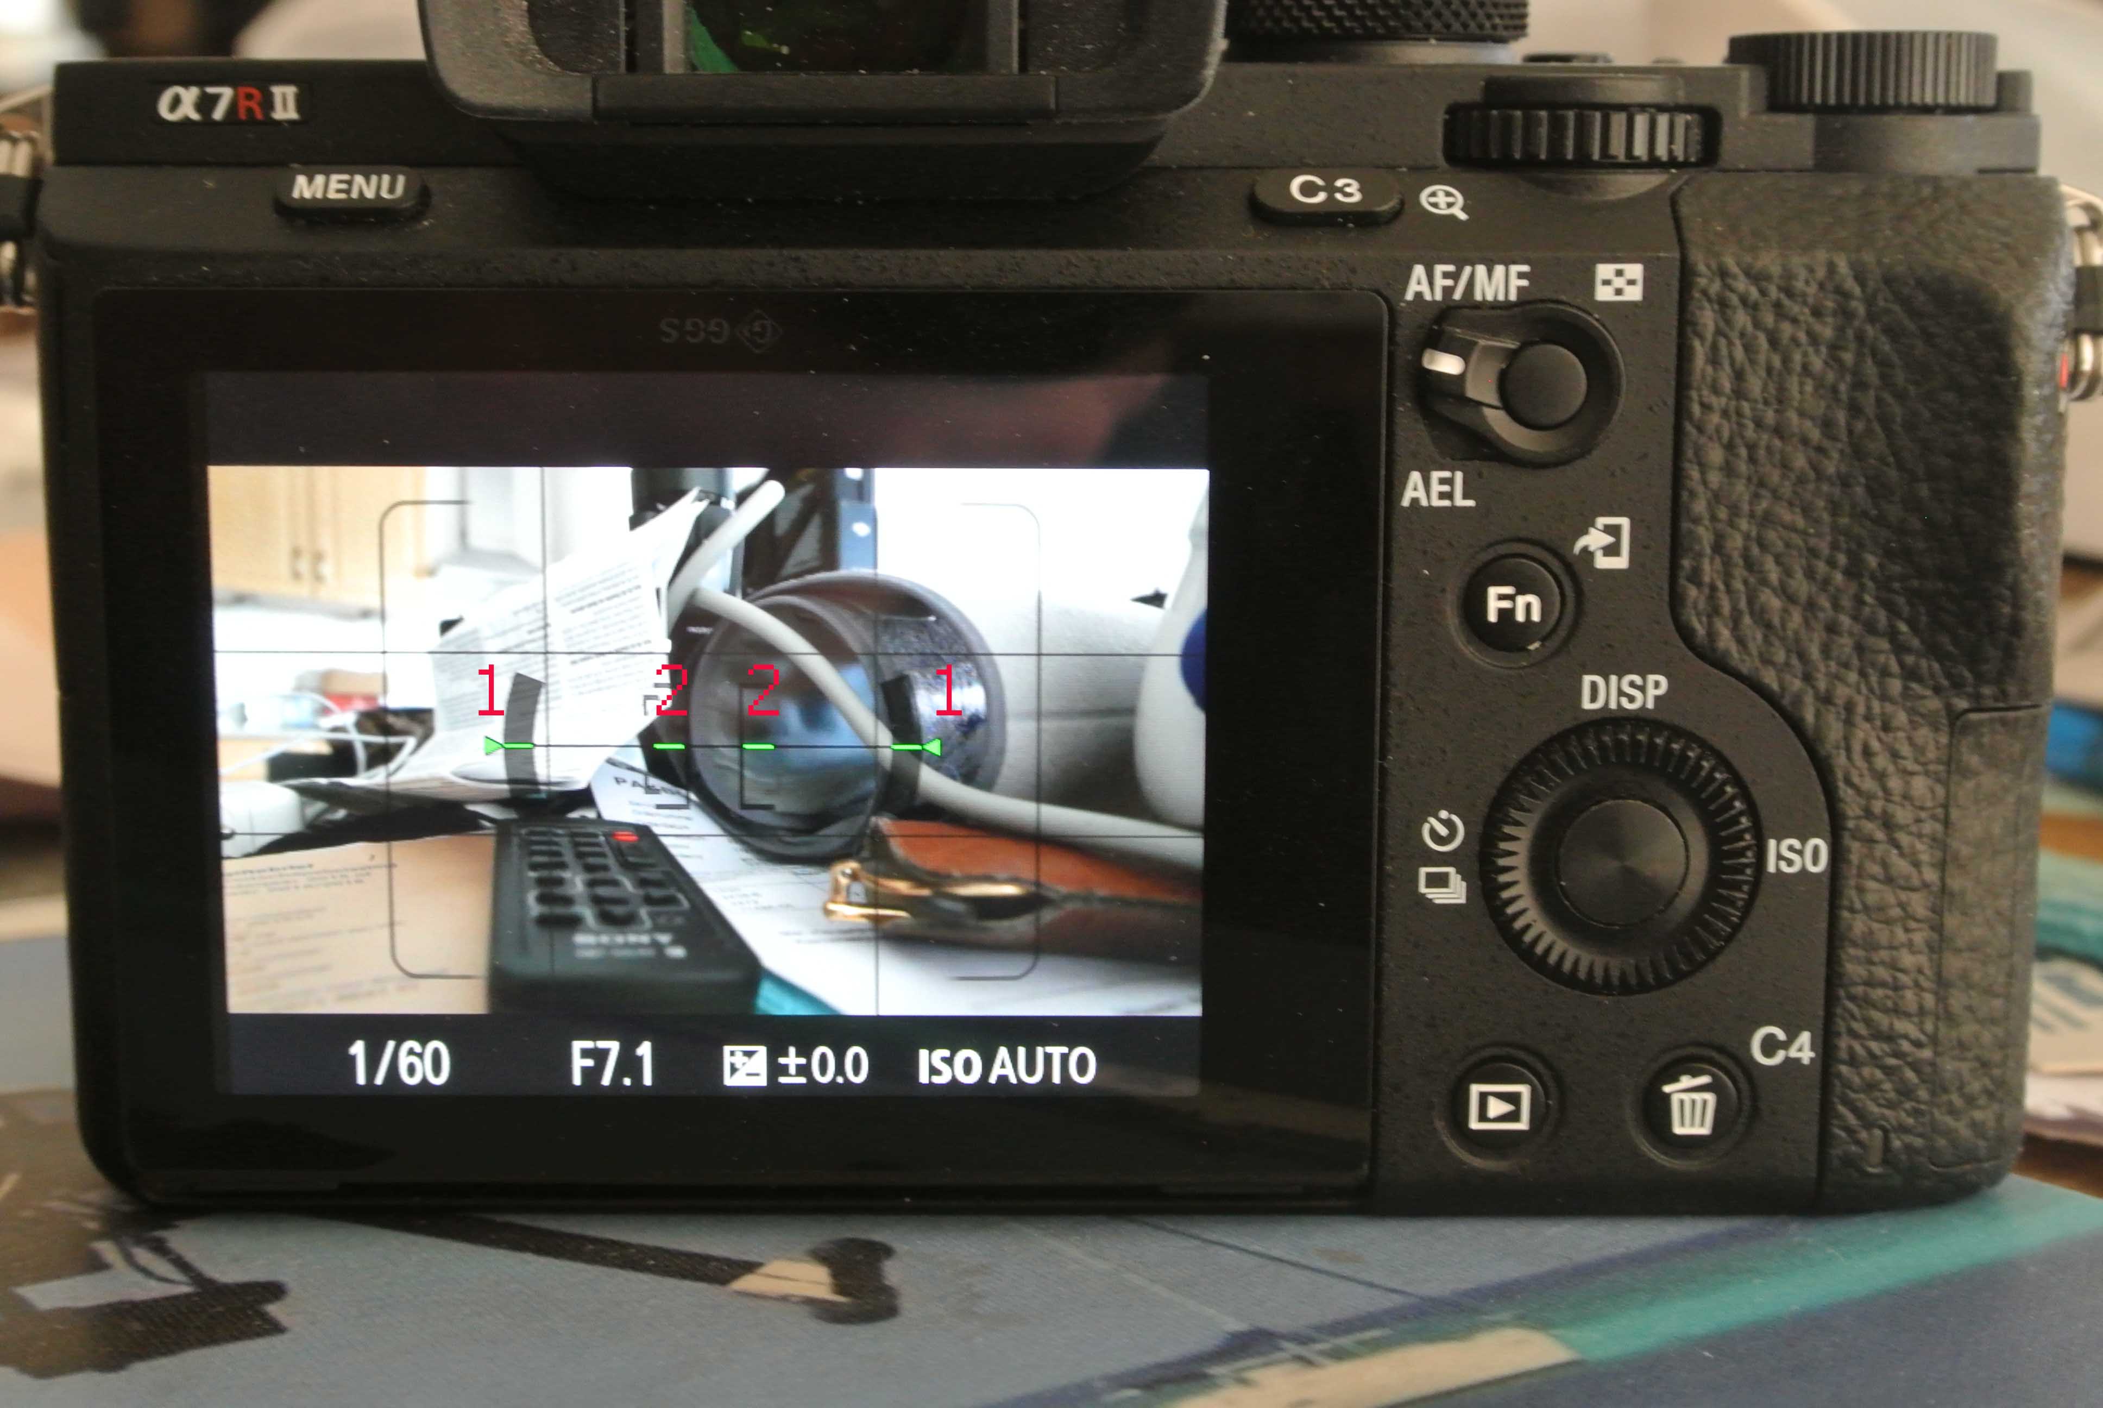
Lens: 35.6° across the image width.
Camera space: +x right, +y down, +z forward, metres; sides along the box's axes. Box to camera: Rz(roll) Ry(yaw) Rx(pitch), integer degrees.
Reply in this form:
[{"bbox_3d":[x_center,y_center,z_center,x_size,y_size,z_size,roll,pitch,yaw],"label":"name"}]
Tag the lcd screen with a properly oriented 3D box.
[{"bbox_3d":[-0.021,0.002,0.204,0.061,0.046,0.003,0,9,-1],"label":"lcd screen"}]

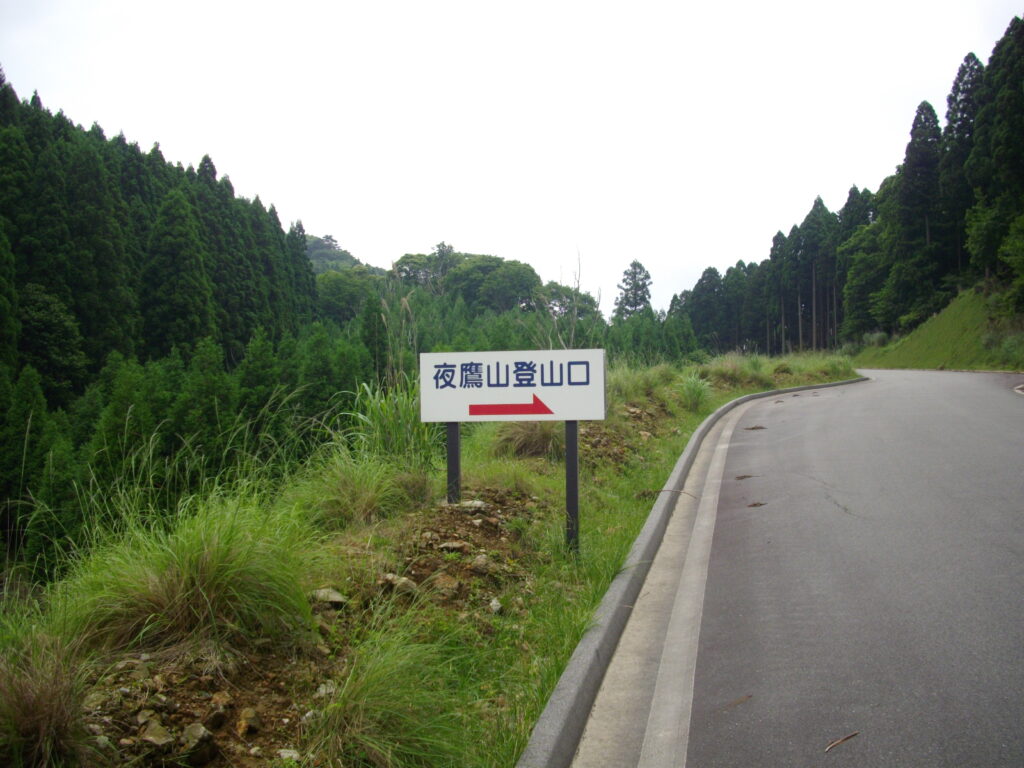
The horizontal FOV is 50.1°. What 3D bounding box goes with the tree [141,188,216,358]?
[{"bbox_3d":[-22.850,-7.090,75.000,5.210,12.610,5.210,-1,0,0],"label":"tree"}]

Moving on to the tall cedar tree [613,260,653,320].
[{"bbox_3d":[14.310,-9.210,130.000,4.870,10.930,4.870,-1,0,0],"label":"tall cedar tree"}]

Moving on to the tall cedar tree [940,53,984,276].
[{"bbox_3d":[29.700,-14.110,72.000,3.160,15.390,3.160,-1,0,0],"label":"tall cedar tree"}]

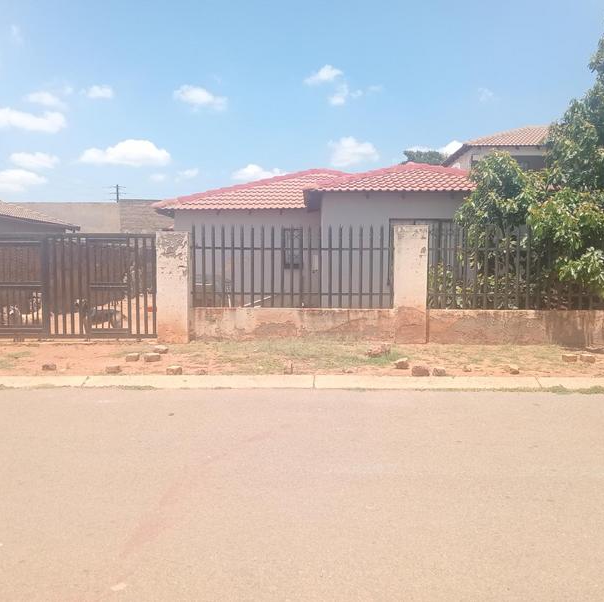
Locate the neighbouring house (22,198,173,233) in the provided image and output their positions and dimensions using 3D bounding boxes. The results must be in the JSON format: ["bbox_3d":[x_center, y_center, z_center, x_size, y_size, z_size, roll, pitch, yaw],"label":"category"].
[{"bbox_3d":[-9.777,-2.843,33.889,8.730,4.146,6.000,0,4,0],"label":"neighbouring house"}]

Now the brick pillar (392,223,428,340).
[{"bbox_3d":[1.750,-0.274,10.629,0.546,1.896,0.450,0,4,0],"label":"brick pillar"}]

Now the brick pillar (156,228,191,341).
[{"bbox_3d":[-2.072,-0.229,10.616,0.514,1.792,0.420,0,4,0],"label":"brick pillar"}]

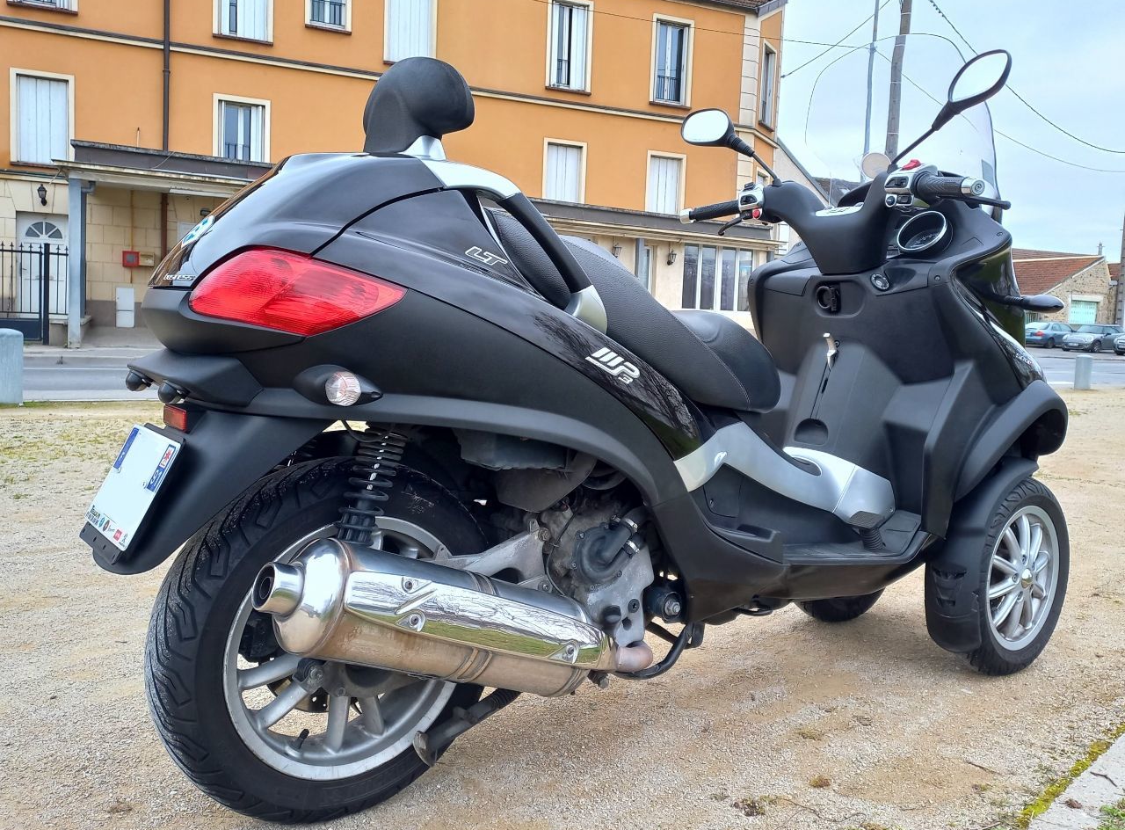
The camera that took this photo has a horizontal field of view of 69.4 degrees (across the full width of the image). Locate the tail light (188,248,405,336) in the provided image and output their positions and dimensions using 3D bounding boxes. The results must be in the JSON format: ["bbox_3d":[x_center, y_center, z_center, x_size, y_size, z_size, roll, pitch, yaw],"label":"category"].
[{"bbox_3d":[-0.322,-0.150,0.989,0.130,0.108,0.245,7,6,45],"label":"tail light"}]

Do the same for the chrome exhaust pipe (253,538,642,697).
[{"bbox_3d":[-0.110,0.303,1.138,0.655,0.150,0.150,23,-9,-38],"label":"chrome exhaust pipe"}]

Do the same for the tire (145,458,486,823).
[{"bbox_3d":[-0.326,0.331,1.217,0.540,0.540,0.140,0,6,-37],"label":"tire"}]

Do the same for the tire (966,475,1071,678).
[{"bbox_3d":[1.066,0.379,1.943,0.473,0.473,0.120,0,5,-35],"label":"tire"}]

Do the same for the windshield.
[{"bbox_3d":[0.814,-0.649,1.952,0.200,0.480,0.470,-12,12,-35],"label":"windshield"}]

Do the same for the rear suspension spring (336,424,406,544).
[{"bbox_3d":[-0.256,0.094,1.085,0.062,0.187,0.062,19,-6,-37],"label":"rear suspension spring"}]

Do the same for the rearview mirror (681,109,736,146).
[{"bbox_3d":[0.370,-0.717,2.033,0.050,0.095,0.155,-1,6,-43],"label":"rearview mirror"}]

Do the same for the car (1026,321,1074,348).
[{"bbox_3d":[26.400,-4.220,43.700,4.300,1.430,1.720,1,4,-25],"label":"car"}]

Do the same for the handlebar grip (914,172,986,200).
[{"bbox_3d":[0.723,-0.429,1.522,0.040,0.040,0.157,1,18,-25],"label":"handlebar grip"}]

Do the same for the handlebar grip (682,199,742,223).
[{"bbox_3d":[0.368,-0.504,2.025,0.161,0.040,0.040,-7,-2,35],"label":"handlebar grip"}]

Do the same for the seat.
[{"bbox_3d":[0.128,-0.165,1.497,0.780,0.320,0.360,0,6,-37],"label":"seat"}]

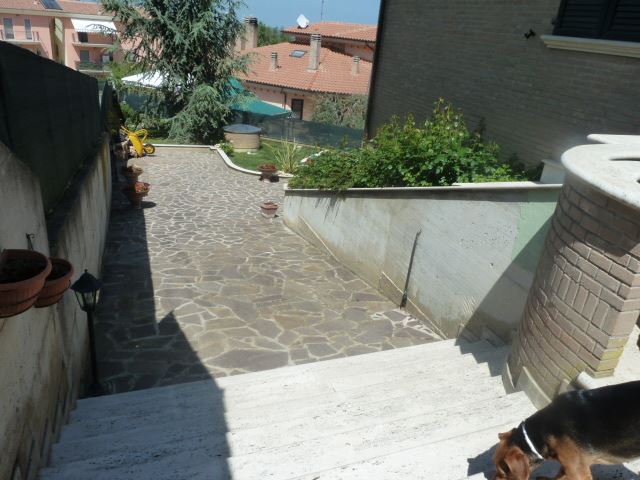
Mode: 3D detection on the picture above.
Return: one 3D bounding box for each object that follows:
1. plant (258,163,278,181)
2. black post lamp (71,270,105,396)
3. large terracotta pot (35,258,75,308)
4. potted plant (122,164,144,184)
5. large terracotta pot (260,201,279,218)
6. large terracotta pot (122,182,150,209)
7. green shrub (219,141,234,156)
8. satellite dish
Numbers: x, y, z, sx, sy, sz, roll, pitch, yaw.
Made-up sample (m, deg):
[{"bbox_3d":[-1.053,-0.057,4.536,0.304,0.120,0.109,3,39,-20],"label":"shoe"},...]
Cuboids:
[{"bbox_3d":[-1.481,-1.908,13.267,0.560,0.450,0.560,5,25,-2],"label":"plant"},{"bbox_3d":[-1.658,0.684,3.360,0.215,1.060,0.215,-4,27,-20],"label":"black post lamp"},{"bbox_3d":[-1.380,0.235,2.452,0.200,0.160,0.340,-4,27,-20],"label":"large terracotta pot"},{"bbox_3d":[-4.863,-1.721,12.109,0.570,0.450,0.570,-4,27,-20],"label":"potted plant"},{"bbox_3d":[-1.057,-0.629,9.648,0.370,0.300,0.370,5,25,-2],"label":"large terracotta pot"},{"bbox_3d":[-3.922,-0.940,9.890,0.580,0.480,0.580,-4,27,-20],"label":"large terracotta pot"},{"bbox_3d":[-3.314,-3.293,16.574,0.550,0.500,0.550,-4,27,-20],"label":"green shrub"},{"bbox_3d":[-1.142,-15.128,32.000,0.870,0.900,0.450,-5,27,-22],"label":"satellite dish"}]

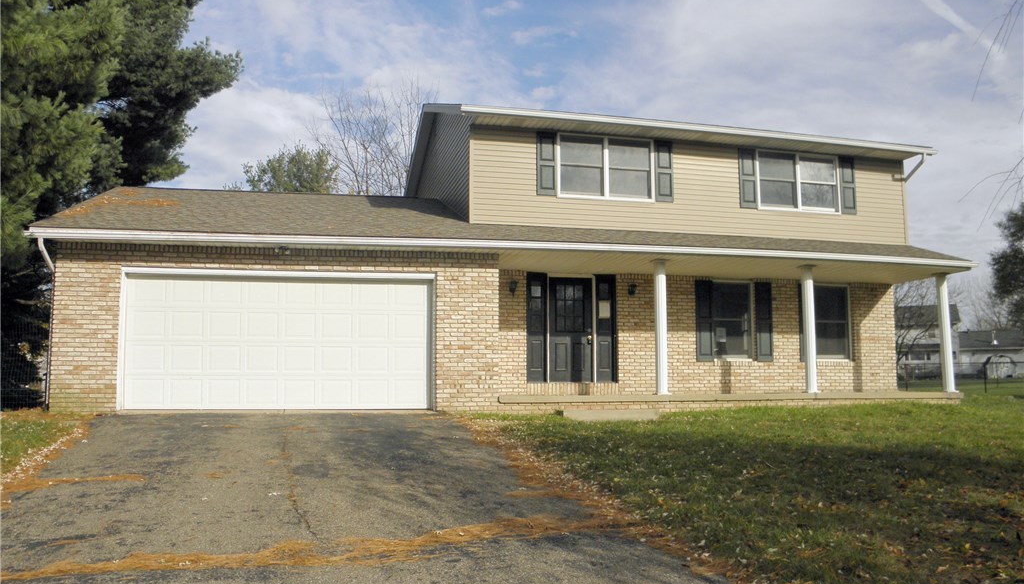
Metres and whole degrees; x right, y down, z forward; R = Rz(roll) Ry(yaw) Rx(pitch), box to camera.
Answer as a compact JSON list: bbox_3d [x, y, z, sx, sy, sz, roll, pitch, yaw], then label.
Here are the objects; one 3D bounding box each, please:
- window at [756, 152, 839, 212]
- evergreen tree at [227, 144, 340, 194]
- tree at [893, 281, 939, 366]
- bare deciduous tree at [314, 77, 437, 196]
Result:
[{"bbox_3d":[6.382,-2.410,18.437,2.060,1.350,0.120,1,-7,-14],"label":"window"},{"bbox_3d":[-9.050,-1.002,33.841,6.200,10.410,6.200,1,-7,-15],"label":"evergreen tree"},{"bbox_3d":[14.236,0.917,30.588,4.600,5.640,4.600,-3,-7,25],"label":"tree"},{"bbox_3d":[-5.604,-2.467,34.008,6.200,13.330,6.200,1,-7,-9],"label":"bare deciduous tree"}]

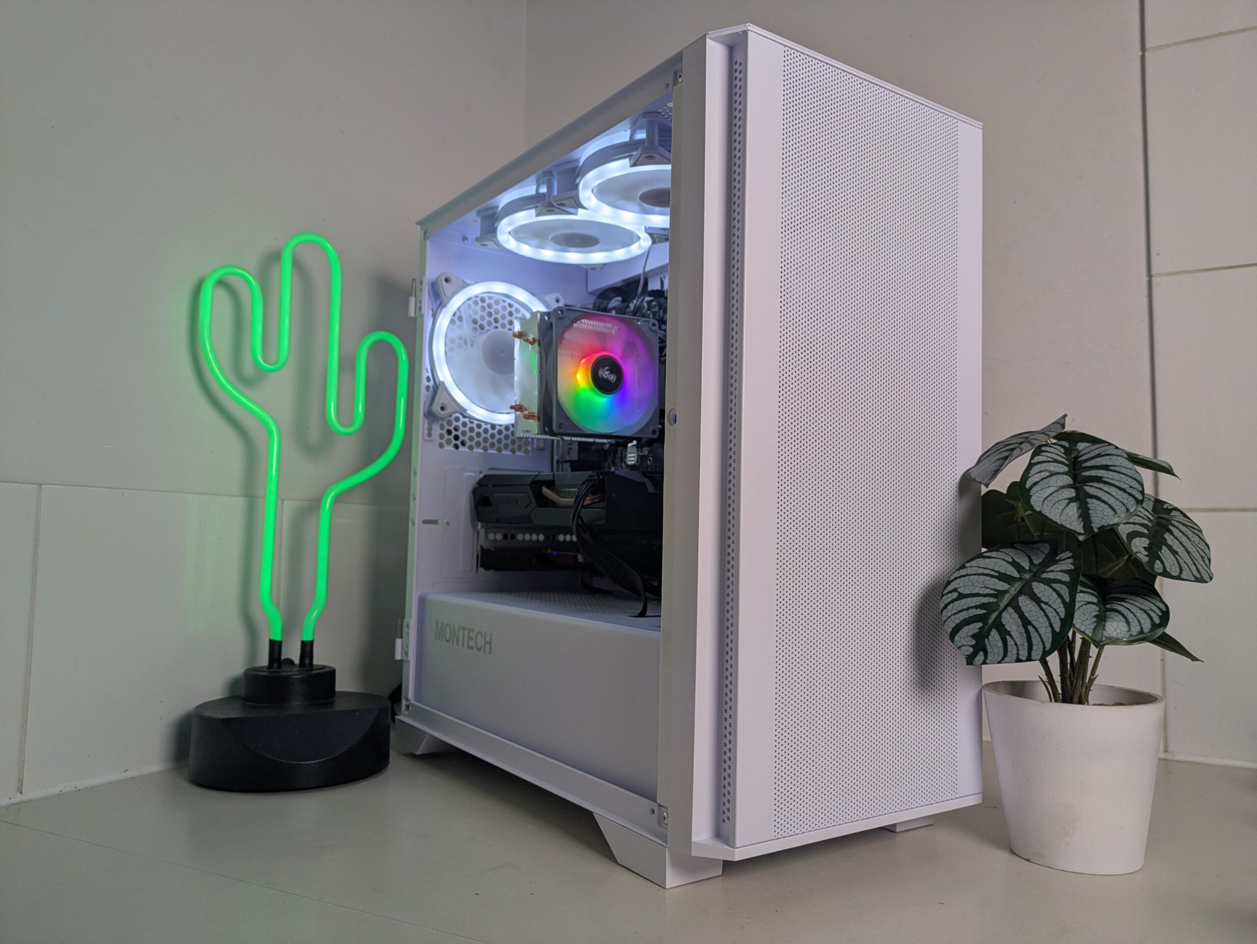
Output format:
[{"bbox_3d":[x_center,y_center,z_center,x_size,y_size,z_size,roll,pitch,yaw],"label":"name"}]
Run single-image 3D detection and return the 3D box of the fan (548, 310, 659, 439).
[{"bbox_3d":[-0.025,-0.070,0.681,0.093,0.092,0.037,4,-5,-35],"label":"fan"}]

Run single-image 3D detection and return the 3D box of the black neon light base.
[{"bbox_3d":[-0.240,0.175,0.649,0.134,0.071,0.124,4,-4,-30],"label":"black neon light base"}]

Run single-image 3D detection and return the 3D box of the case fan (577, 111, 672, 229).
[{"bbox_3d":[0.026,-0.198,0.623,0.120,0.026,0.120,4,-5,-35],"label":"case fan"}]

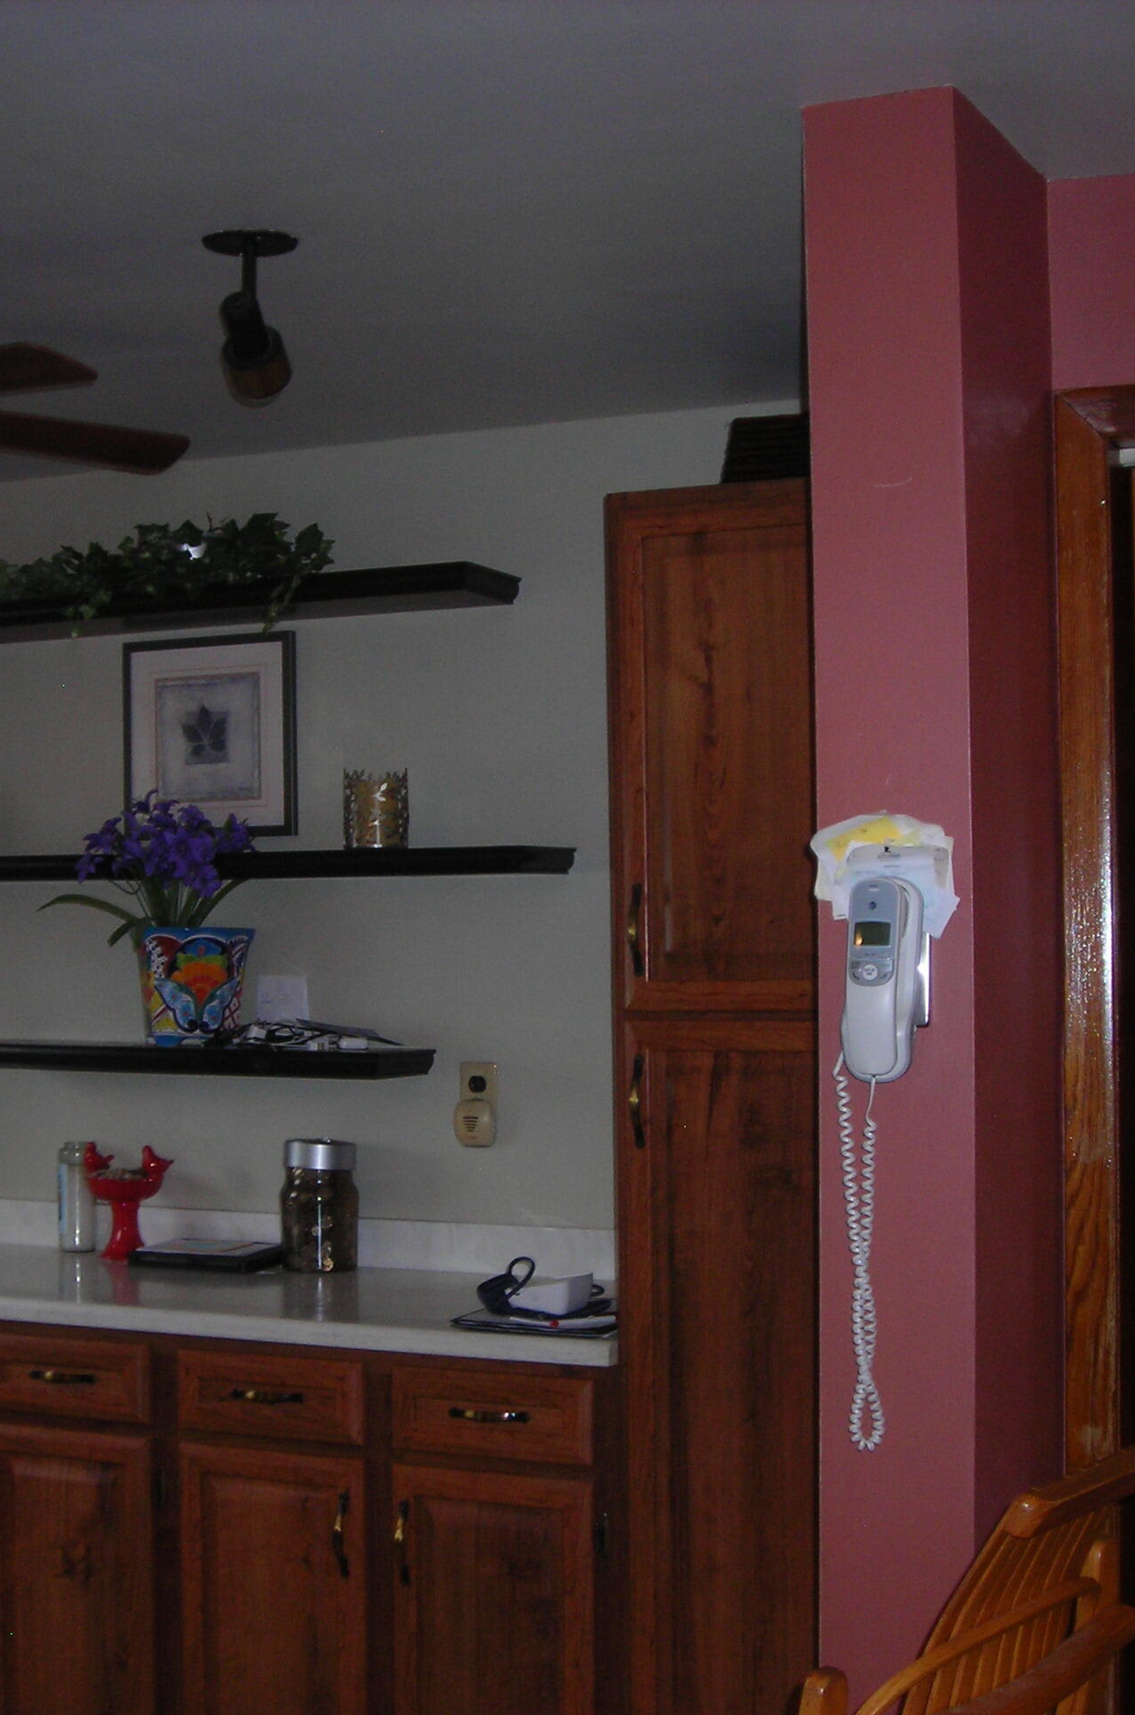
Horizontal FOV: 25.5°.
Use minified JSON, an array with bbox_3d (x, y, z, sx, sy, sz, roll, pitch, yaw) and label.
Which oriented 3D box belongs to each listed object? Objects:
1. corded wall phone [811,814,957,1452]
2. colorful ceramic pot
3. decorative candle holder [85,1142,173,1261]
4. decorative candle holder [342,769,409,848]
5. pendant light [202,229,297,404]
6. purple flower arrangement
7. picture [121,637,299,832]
[{"bbox_3d":[0.318,0.294,2.671,0.170,0.680,0.100,-1,-2,27],"label":"corded wall phone"},{"bbox_3d":[-0.695,0.244,4.729,0.205,0.225,0.190,0,-1,-16],"label":"colorful ceramic pot"},{"bbox_3d":[-0.850,0.661,4.854,0.172,0.227,0.145,0,-1,-10],"label":"decorative candle holder"},{"bbox_3d":[-0.351,-0.087,4.599,0.119,0.149,0.119,0,-1,0],"label":"decorative candle holder"},{"bbox_3d":[-0.407,-0.702,3.311,0.125,0.215,0.160,-1,-2,33],"label":"pendant light"},{"bbox_3d":[-0.751,0.023,4.684,0.460,0.295,0.270,-1,-2,27],"label":"purple flower arrangement"},{"bbox_3d":[-0.699,-0.236,4.897,0.395,0.387,0.022,-1,-2,27],"label":"picture"}]

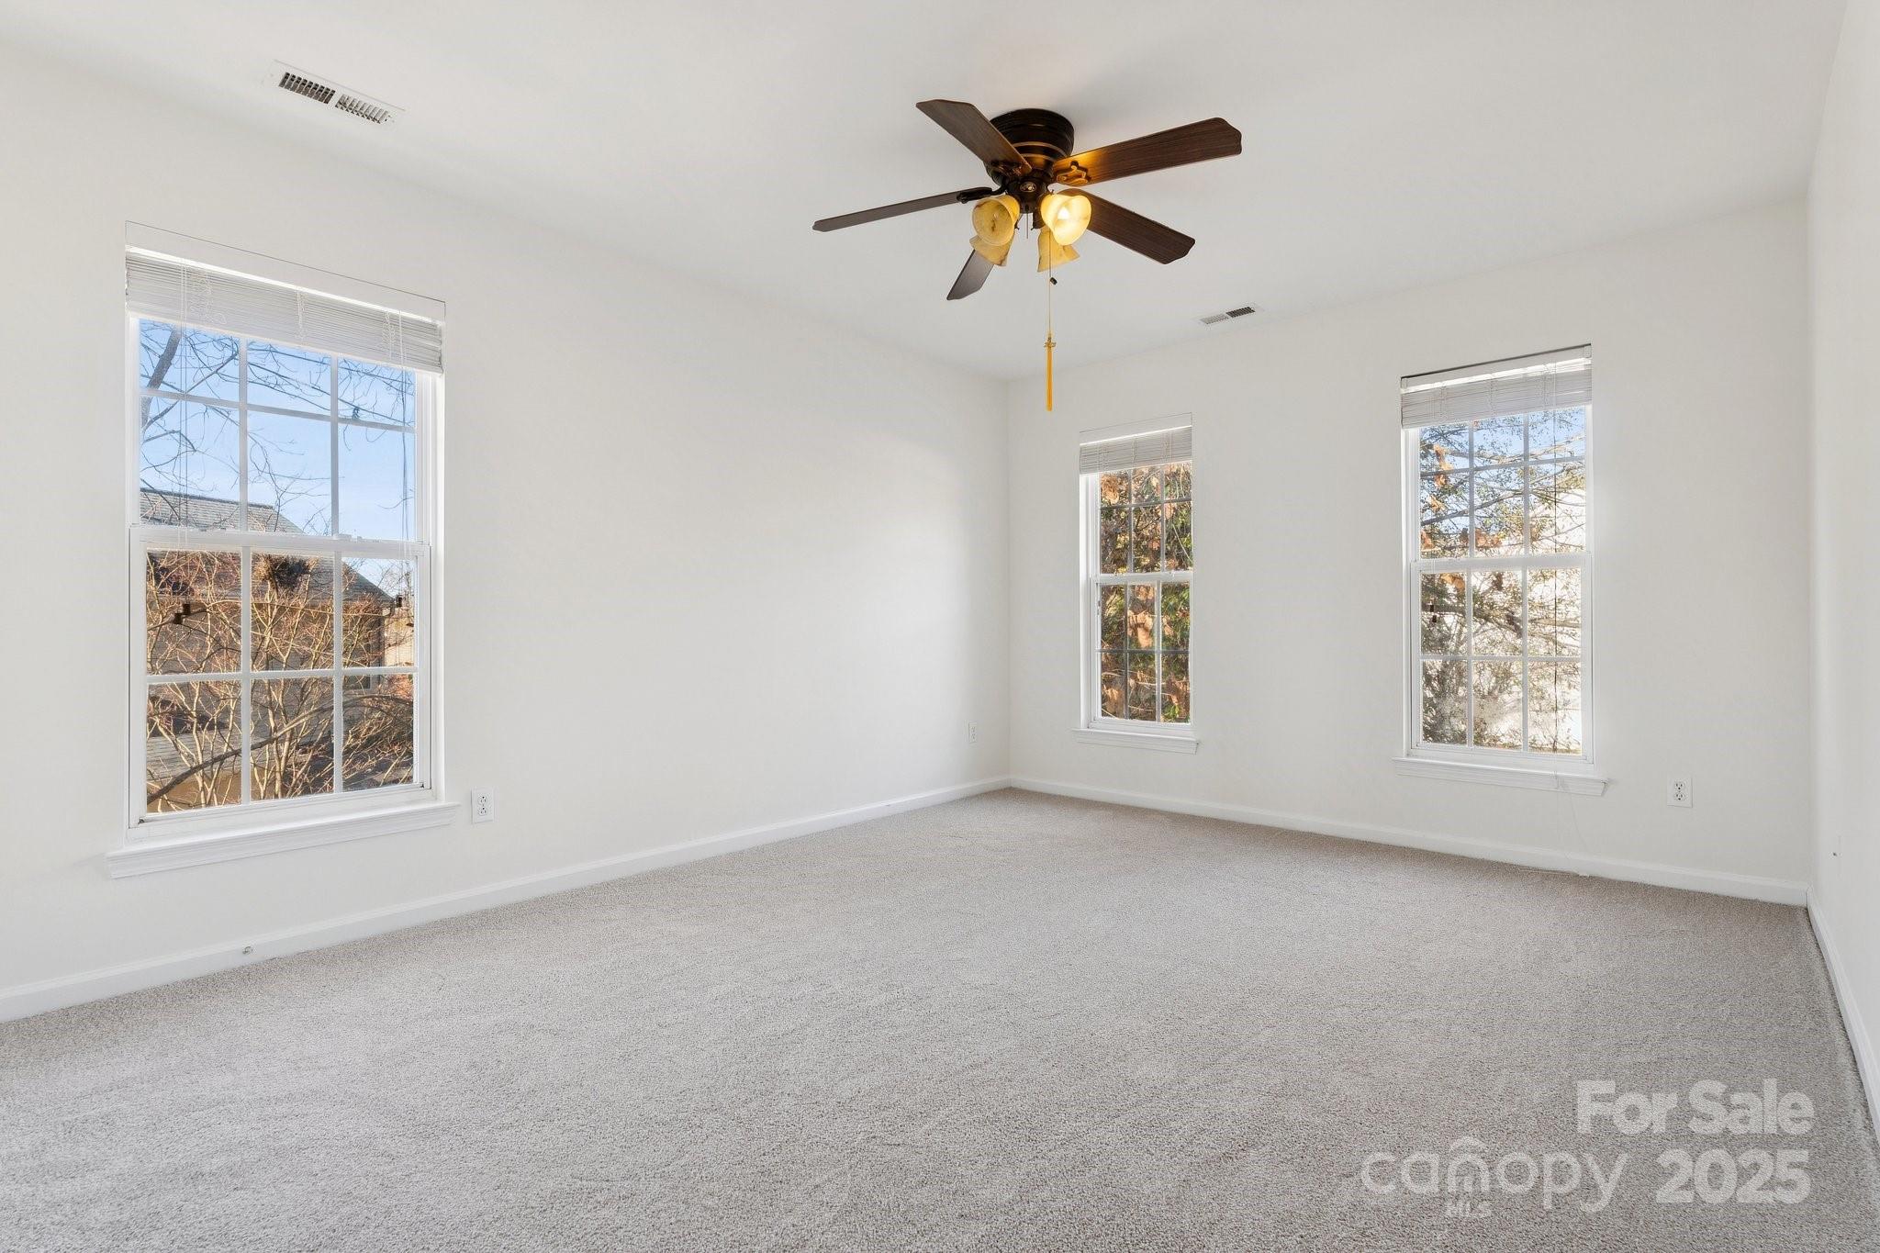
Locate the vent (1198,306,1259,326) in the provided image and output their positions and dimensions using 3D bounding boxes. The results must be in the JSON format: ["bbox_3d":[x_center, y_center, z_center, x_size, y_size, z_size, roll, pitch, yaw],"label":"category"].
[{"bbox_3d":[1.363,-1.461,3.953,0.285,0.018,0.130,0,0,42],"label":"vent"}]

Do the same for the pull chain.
[{"bbox_3d":[0.334,-0.892,2.530,0.030,0.485,0.030,0,0,0],"label":"pull chain"}]

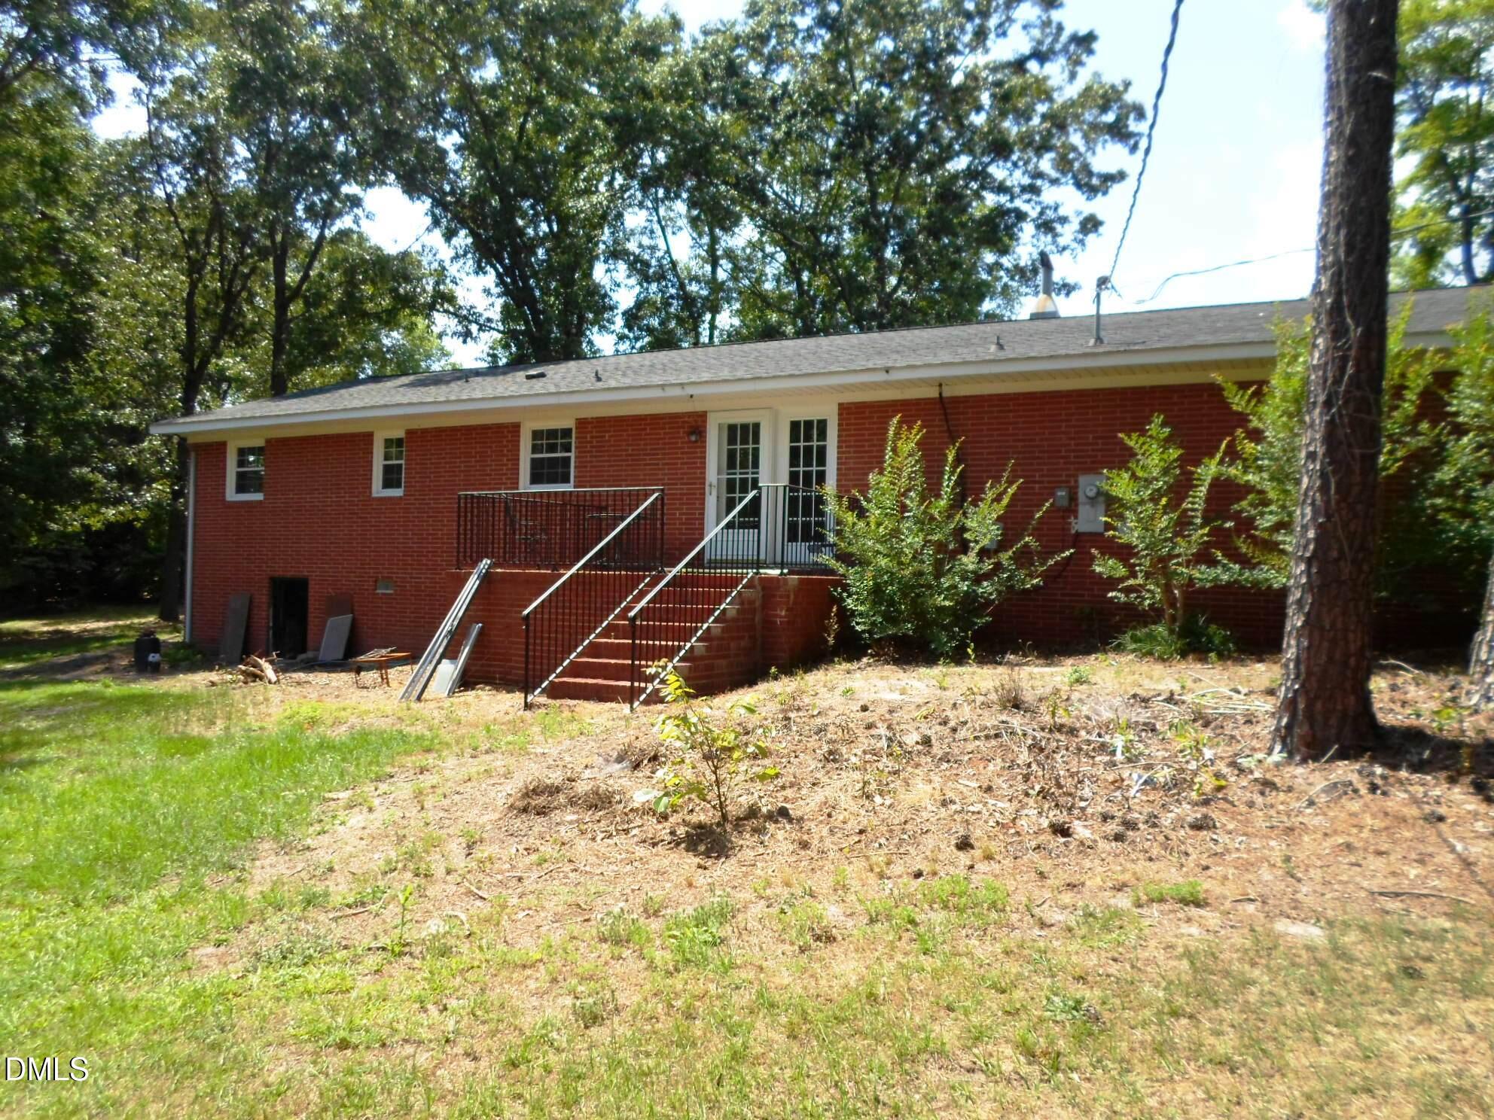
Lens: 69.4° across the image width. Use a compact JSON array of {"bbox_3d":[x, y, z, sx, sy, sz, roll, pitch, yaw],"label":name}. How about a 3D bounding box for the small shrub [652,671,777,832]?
[{"bbox_3d":[-0.177,1.030,5.850,0.690,0.860,0.650,1,-1,0],"label":"small shrub"}]

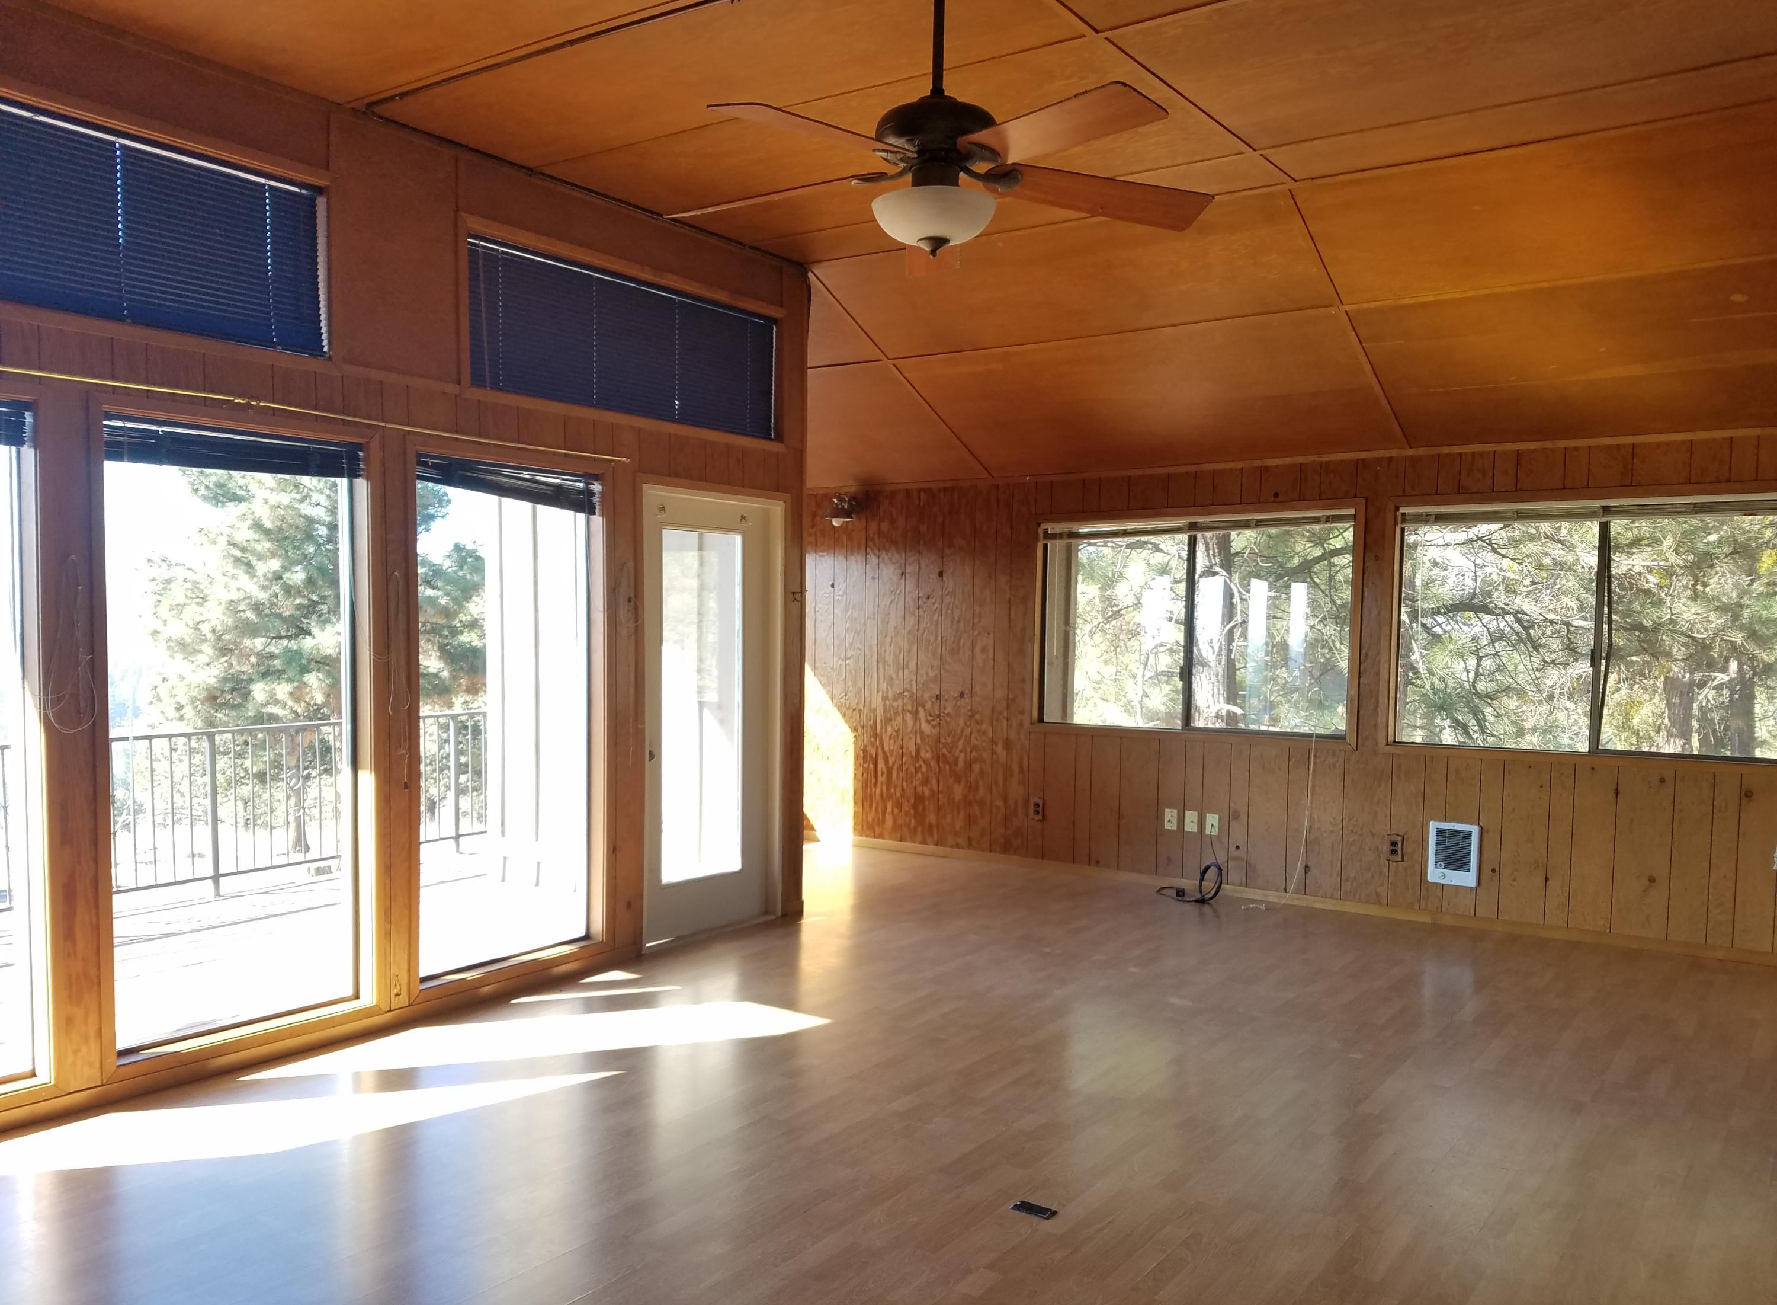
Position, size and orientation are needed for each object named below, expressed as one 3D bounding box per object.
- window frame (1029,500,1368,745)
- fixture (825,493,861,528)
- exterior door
[{"bbox_3d":[1.670,-0.156,7.468,1.920,1.310,0.100,1,2,34],"label":"window frame"},{"bbox_3d":[-0.306,-0.931,8.619,0.180,0.210,0.220,1,2,34],"label":"fixture"},{"bbox_3d":[-0.853,0.302,6.375,0.070,2.050,0.940,1,2,34],"label":"exterior door"}]

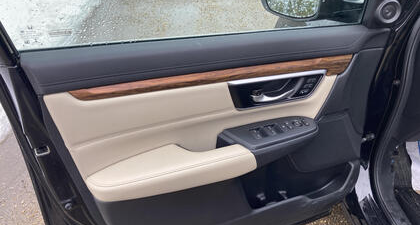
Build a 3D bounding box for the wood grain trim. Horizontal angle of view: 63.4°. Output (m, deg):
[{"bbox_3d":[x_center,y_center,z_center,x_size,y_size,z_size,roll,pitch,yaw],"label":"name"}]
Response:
[{"bbox_3d":[0.061,-0.084,0.819,0.745,0.055,0.040,-10,29,-24],"label":"wood grain trim"}]

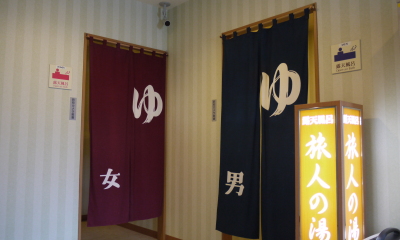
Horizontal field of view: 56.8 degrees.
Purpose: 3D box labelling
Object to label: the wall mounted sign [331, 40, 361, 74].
[{"bbox_3d":[0.969,-0.415,2.457,0.010,0.199,0.201,4,-6,-42],"label":"wall mounted sign"}]

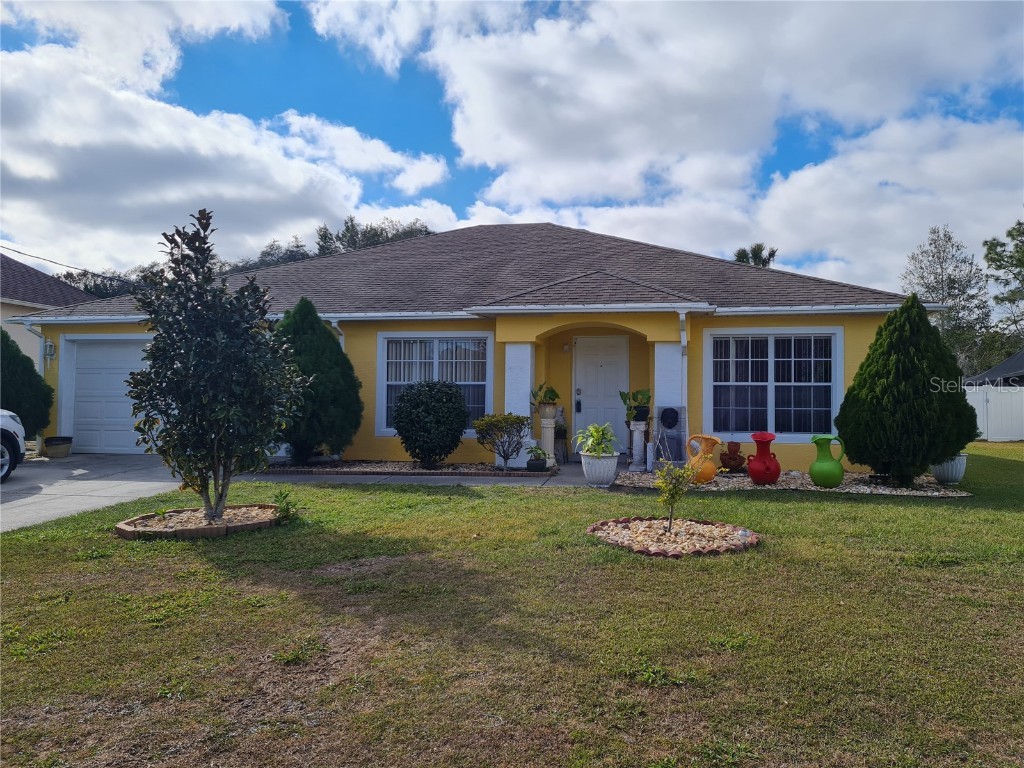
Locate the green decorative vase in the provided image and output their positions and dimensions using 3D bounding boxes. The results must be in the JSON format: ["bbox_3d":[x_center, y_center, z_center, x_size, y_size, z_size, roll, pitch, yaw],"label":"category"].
[{"bbox_3d":[4.367,1.065,10.665,0.500,0.750,0.480,1,-2,-9],"label":"green decorative vase"}]

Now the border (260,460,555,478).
[{"bbox_3d":[-1.450,1.310,12.350,4.500,0.130,1.800,0,-1,10],"label":"border"}]

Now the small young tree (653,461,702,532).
[{"bbox_3d":[1.700,1.130,7.800,0.530,0.740,0.500,0,-1,10],"label":"small young tree"}]

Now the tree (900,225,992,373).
[{"bbox_3d":[21.500,-2.900,38.000,4.600,10.000,4.600,0,-1,10],"label":"tree"}]

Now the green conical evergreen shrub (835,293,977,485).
[{"bbox_3d":[5.526,0.098,10.805,1.970,2.700,1.950,0,-2,10],"label":"green conical evergreen shrub"}]

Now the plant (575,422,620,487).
[{"bbox_3d":[1.196,0.981,10.718,0.630,0.890,0.620,0,-2,10],"label":"plant"}]

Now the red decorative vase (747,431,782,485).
[{"bbox_3d":[3.600,1.045,10.950,0.500,0.750,0.480,0,-1,10],"label":"red decorative vase"}]

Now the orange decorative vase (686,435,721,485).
[{"bbox_3d":[2.740,1.070,10.950,0.510,0.710,0.410,0,-1,13],"label":"orange decorative vase"}]

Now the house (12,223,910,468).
[{"bbox_3d":[-0.250,-1.300,19.500,16.000,5.600,14.000,0,-1,10],"label":"house"}]

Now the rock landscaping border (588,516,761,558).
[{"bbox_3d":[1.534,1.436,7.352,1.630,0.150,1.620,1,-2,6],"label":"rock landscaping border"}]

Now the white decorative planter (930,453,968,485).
[{"bbox_3d":[6.310,1.220,11.100,0.540,0.440,0.540,0,-1,10],"label":"white decorative planter"}]

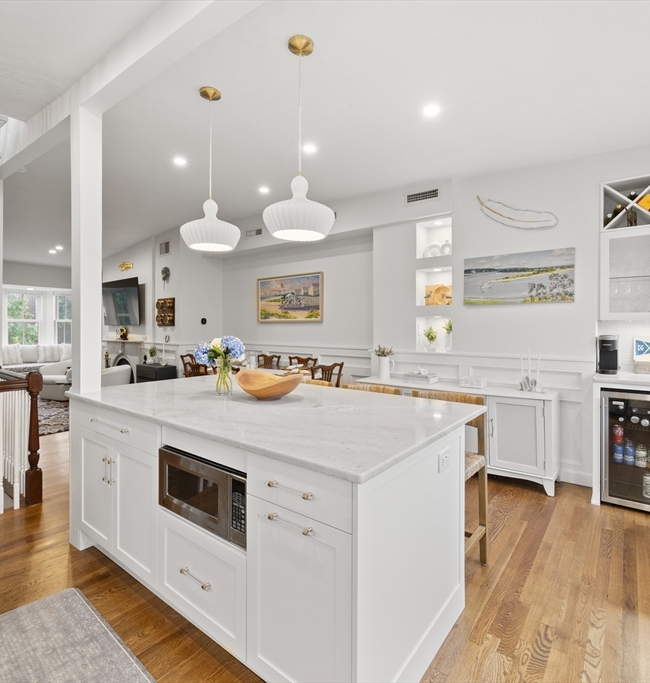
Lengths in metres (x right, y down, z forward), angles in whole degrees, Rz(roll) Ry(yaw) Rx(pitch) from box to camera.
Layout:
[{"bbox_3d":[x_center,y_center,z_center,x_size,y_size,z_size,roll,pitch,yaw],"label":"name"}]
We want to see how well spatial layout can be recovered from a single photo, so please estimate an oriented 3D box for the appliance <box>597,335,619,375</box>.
[{"bbox_3d":[2.336,0.103,3.045,0.118,0.310,0.280,1,2,37],"label":"appliance"}]

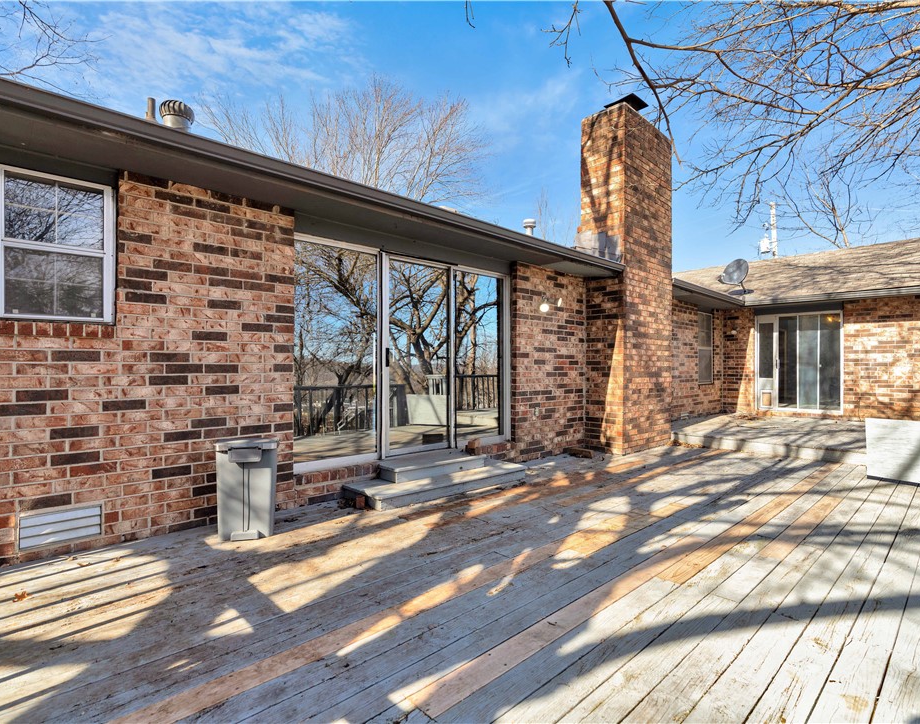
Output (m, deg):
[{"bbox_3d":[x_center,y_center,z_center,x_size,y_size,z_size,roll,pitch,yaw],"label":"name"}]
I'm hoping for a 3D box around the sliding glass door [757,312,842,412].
[{"bbox_3d":[6.908,0.015,9.894,0.120,2.020,1.490,1,-1,-43],"label":"sliding glass door"}]

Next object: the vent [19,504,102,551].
[{"bbox_3d":[-2.445,1.016,2.968,0.400,0.195,0.040,1,-1,-43],"label":"vent"}]

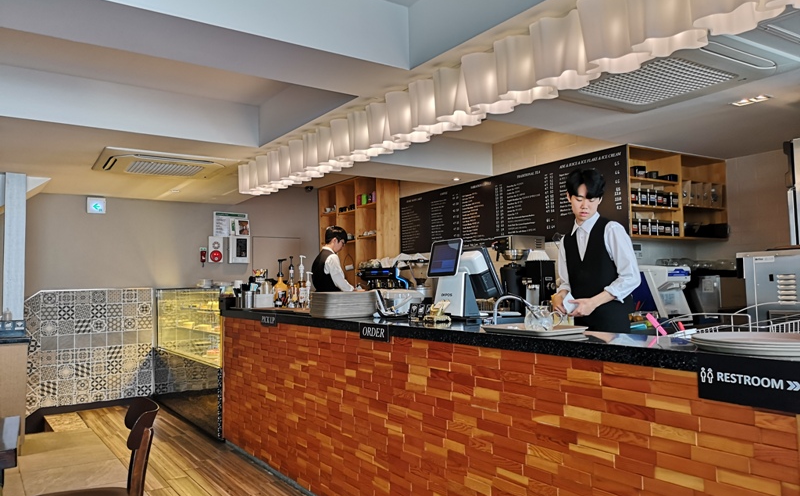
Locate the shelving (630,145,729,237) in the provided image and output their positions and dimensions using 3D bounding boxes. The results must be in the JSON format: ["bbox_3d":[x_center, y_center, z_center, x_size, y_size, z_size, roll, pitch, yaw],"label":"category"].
[{"bbox_3d":[2.129,-0.405,5.051,1.360,0.690,0.340,1,-4,-34],"label":"shelving"}]

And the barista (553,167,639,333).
[{"bbox_3d":[0.921,0.507,2.854,0.470,1.760,0.370,-4,-4,43],"label":"barista"}]

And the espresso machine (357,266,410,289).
[{"bbox_3d":[-0.021,0.447,6.284,0.500,0.500,0.740,1,-4,-34],"label":"espresso machine"}]

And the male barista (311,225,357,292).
[{"bbox_3d":[-0.562,0.667,5.555,0.450,1.750,0.470,0,-3,-22],"label":"male barista"}]

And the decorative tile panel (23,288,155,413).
[{"bbox_3d":[-3.175,1.026,6.451,1.210,1.200,0.050,1,-4,-34],"label":"decorative tile panel"}]

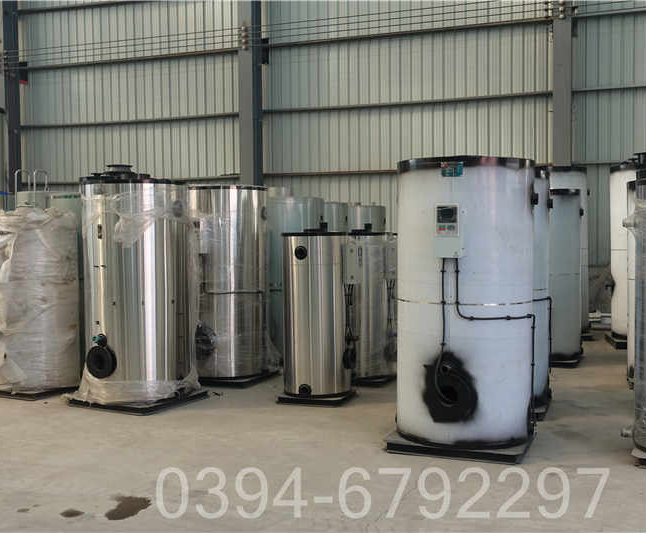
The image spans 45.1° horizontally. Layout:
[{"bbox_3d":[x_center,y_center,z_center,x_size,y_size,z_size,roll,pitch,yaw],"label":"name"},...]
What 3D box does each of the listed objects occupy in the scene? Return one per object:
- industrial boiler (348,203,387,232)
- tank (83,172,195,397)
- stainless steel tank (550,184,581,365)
[{"bbox_3d":[0.621,-0.002,13.108,0.892,2.008,0.892,0,3,20],"label":"industrial boiler"},{"bbox_3d":[-1.787,0.132,7.453,1.040,2.230,1.090,-1,2,0],"label":"tank"},{"bbox_3d":[2.659,0.094,9.646,0.970,2.066,0.970,0,3,20],"label":"stainless steel tank"}]

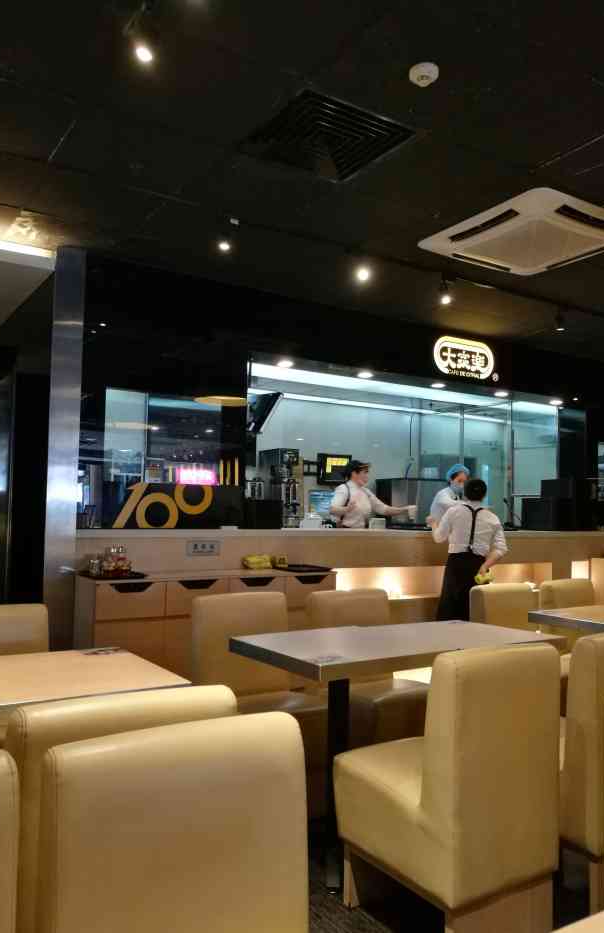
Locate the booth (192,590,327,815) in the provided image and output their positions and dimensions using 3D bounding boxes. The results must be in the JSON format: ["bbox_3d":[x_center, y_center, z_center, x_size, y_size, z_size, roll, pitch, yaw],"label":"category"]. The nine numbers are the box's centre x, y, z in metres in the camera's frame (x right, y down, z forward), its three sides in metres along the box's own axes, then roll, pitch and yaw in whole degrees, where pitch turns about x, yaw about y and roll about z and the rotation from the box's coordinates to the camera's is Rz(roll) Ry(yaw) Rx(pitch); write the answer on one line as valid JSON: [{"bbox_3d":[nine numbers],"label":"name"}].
[{"bbox_3d":[-0.164,1.015,3.083,0.435,0.875,0.540,4,-5,-32],"label":"booth"}]

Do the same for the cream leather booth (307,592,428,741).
[{"bbox_3d":[0.351,1.047,3.408,0.435,0.875,0.540,4,-5,-32],"label":"cream leather booth"}]

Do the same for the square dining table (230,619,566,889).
[{"bbox_3d":[0.394,1.063,2.860,1.192,0.766,0.594,4,-5,-32],"label":"square dining table"}]

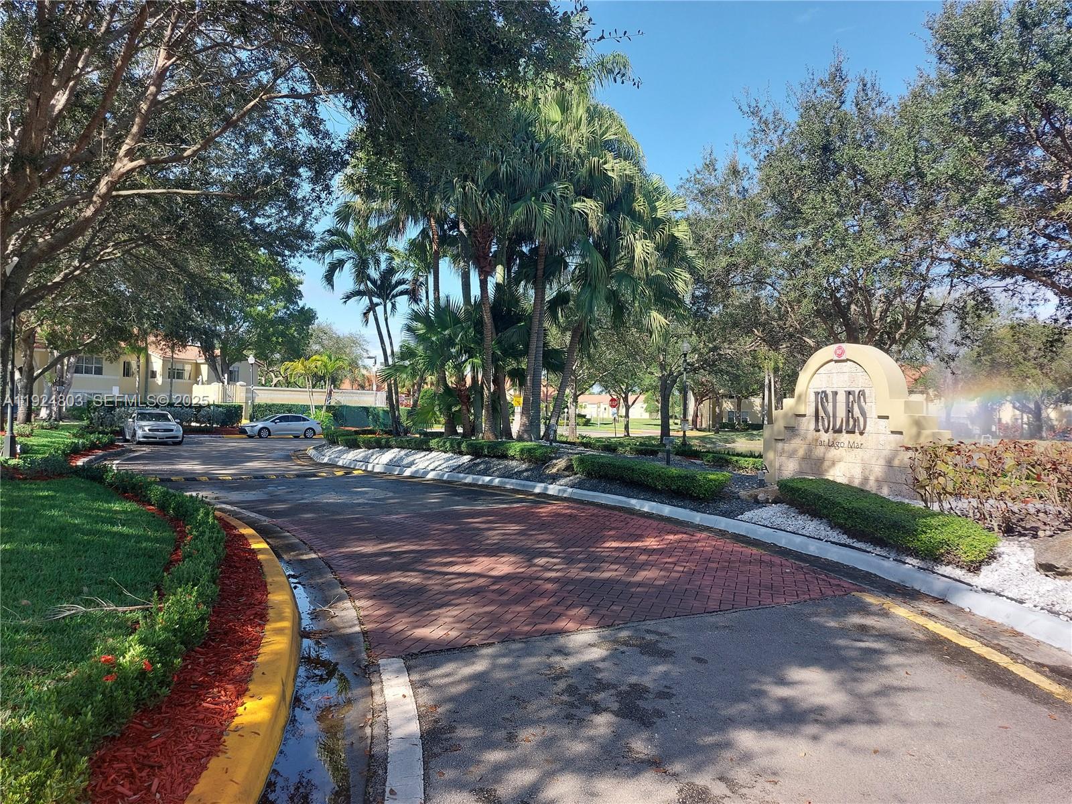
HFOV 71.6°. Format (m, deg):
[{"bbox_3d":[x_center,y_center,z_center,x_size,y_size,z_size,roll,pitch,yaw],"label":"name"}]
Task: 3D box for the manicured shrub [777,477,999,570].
[{"bbox_3d":[4.170,1.375,9.600,0.980,0.410,5.600,1,-1,2],"label":"manicured shrub"}]

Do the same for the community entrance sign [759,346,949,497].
[{"bbox_3d":[5.780,0.284,13.770,0.530,2.720,3.530,1,-1,-31],"label":"community entrance sign"}]

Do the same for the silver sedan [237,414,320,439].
[{"bbox_3d":[-14.700,1.380,42.900,4.630,1.440,1.780,1,-1,-41],"label":"silver sedan"}]

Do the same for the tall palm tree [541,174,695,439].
[{"bbox_3d":[3.131,-3.645,28.500,5.873,10.148,5.000,1,-1,6],"label":"tall palm tree"}]

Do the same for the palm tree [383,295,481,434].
[{"bbox_3d":[-4.155,-1.346,29.500,3.851,5.518,3.700,1,-1,-8],"label":"palm tree"}]

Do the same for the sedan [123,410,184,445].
[{"bbox_3d":[-16.900,1.085,32.700,1.790,1.450,4.750,1,-1,-35],"label":"sedan"}]

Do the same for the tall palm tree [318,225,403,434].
[{"bbox_3d":[-6.947,-2.825,29.500,3.268,8.410,3.100,1,-1,-13],"label":"tall palm tree"}]

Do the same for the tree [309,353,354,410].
[{"bbox_3d":[-12.595,-0.596,46.000,2.650,4.976,2.600,1,-1,-15],"label":"tree"}]

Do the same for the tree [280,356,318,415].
[{"bbox_3d":[-14.668,-0.441,46.000,2.222,4.768,2.400,1,-1,-18],"label":"tree"}]

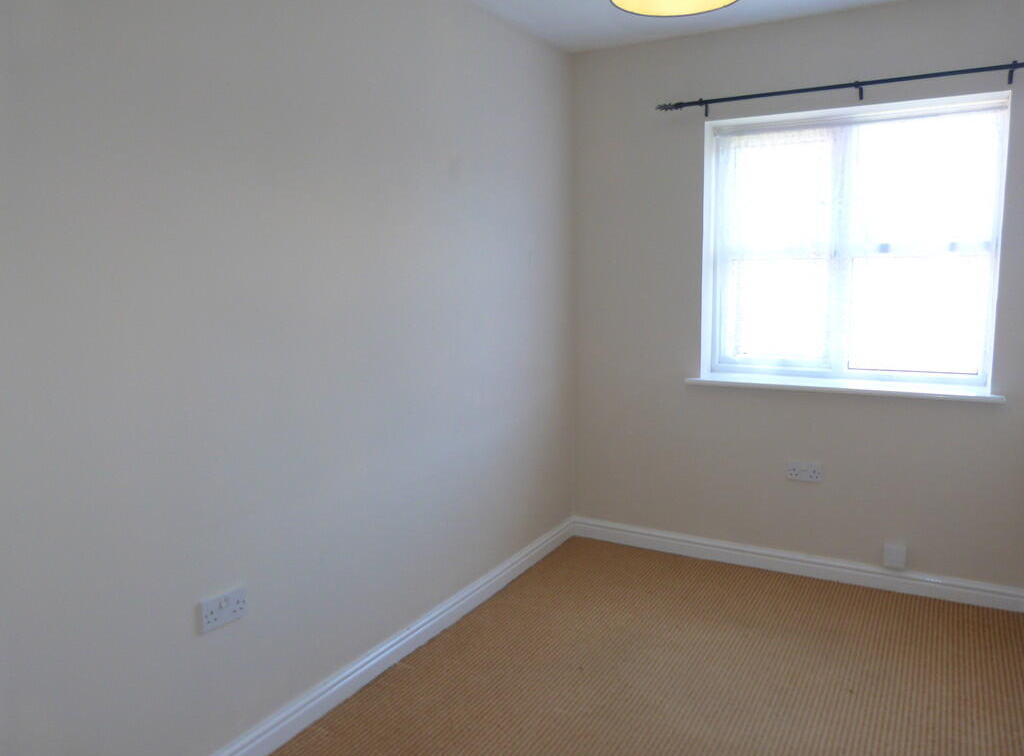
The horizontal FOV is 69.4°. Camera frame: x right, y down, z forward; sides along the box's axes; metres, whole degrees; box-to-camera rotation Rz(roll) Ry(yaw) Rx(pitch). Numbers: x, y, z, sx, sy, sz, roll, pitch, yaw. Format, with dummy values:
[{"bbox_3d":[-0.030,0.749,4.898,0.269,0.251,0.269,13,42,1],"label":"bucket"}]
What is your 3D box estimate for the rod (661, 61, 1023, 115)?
[{"bbox_3d":[1.319,-1.139,2.940,1.500,0.065,0.105,4,10,28],"label":"rod"}]

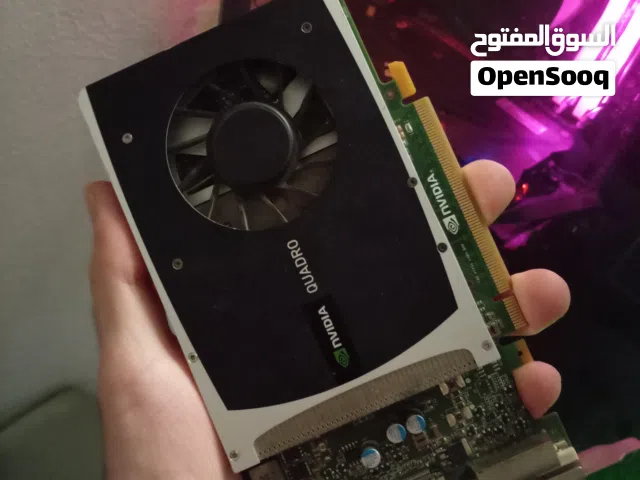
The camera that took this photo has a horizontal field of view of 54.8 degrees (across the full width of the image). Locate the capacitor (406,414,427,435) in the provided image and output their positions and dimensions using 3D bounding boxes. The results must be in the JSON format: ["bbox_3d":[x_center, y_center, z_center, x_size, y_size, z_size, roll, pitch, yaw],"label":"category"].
[{"bbox_3d":[0.031,0.060,0.203,0.006,0.006,0.007,-24,-3,2],"label":"capacitor"}]

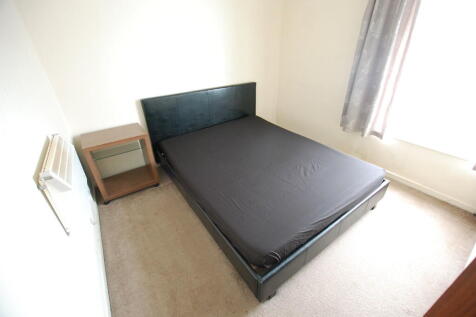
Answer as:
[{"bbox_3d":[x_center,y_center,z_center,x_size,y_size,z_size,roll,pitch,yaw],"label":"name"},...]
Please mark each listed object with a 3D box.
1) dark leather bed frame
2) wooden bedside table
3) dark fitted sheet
[{"bbox_3d":[0.163,-0.111,2.116,1.587,0.881,2.080,-20,35,-29],"label":"dark leather bed frame"},{"bbox_3d":[-1.222,0.050,2.122,0.543,0.651,0.393,-20,35,-29],"label":"wooden bedside table"},{"bbox_3d":[0.168,0.029,2.189,1.506,0.211,1.977,-20,35,-29],"label":"dark fitted sheet"}]

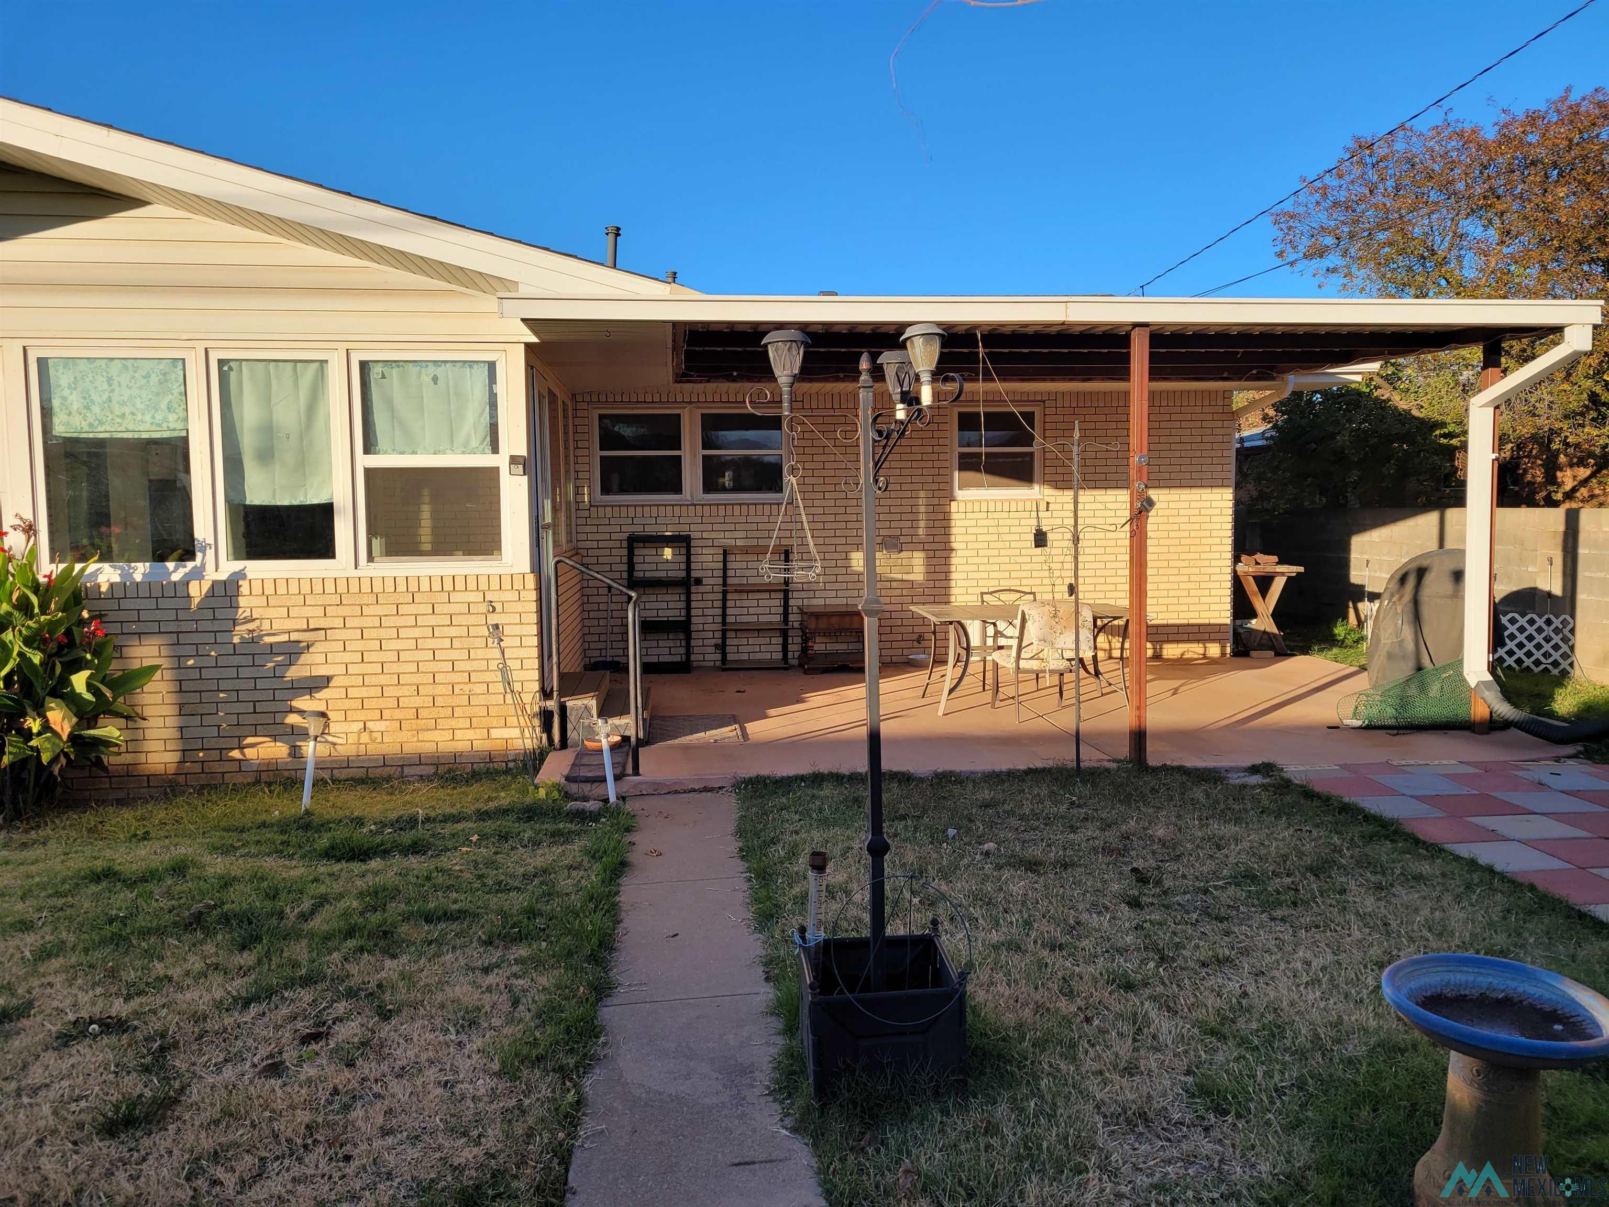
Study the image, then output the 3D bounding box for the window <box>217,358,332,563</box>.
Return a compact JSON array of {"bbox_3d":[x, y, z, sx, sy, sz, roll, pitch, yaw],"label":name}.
[{"bbox_3d":[-3.073,-0.839,7.039,0.639,1.167,0.080,-1,4,-8],"label":"window"}]

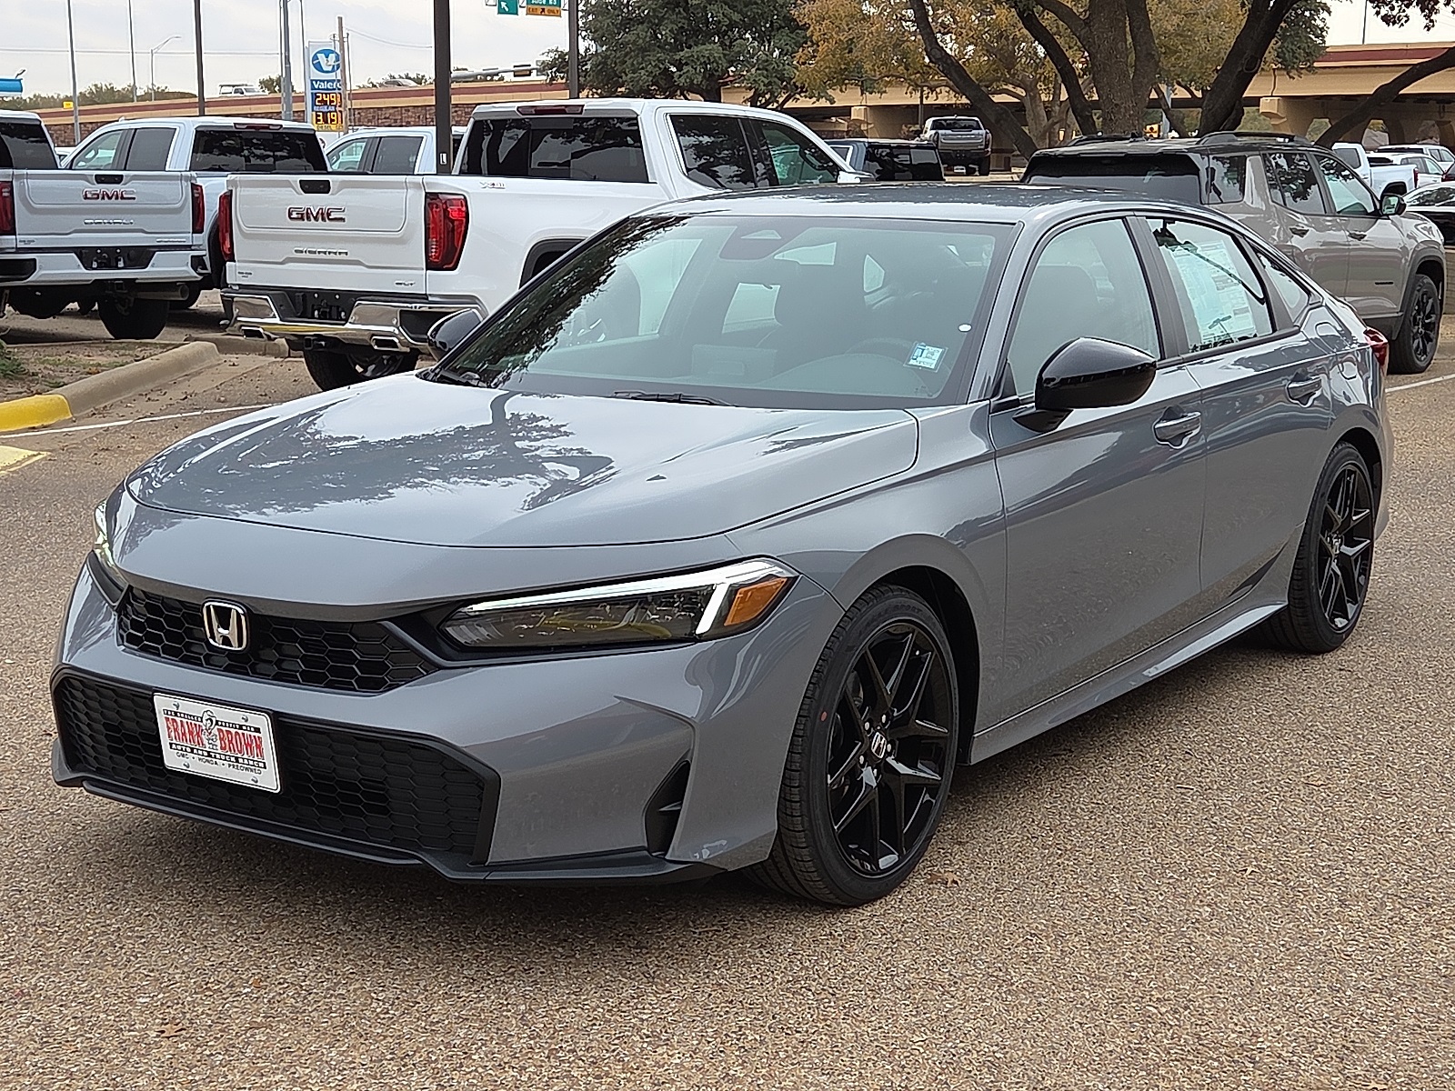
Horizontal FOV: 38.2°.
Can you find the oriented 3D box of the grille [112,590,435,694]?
[{"bbox_3d":[-0.875,0.170,3.855,0.840,0.150,0.120,6,12,34],"label":"grille"}]

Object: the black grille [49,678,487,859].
[{"bbox_3d":[-0.885,0.376,3.873,1.140,0.265,0.140,6,12,34],"label":"black grille"}]

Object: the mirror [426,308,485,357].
[{"bbox_3d":[-0.765,-0.510,5.607,0.232,0.210,0.230,6,12,34],"label":"mirror"}]

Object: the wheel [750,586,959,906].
[{"bbox_3d":[0.233,0.385,4.162,0.240,0.640,0.645,6,12,33],"label":"wheel"}]

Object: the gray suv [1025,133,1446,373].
[{"bbox_3d":[3.580,-2.080,15.270,1.940,1.730,4.830,7,12,38],"label":"gray suv"}]

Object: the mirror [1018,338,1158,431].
[{"bbox_3d":[0.787,-0.346,4.573,0.232,0.210,0.230,6,12,34],"label":"mirror"}]

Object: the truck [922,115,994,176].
[{"bbox_3d":[7.930,-13.750,72.600,2.030,1.940,5.700,0,10,2],"label":"truck"}]

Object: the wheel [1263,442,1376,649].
[{"bbox_3d":[1.777,-0.005,6.386,0.240,0.640,0.645,6,12,34],"label":"wheel"}]

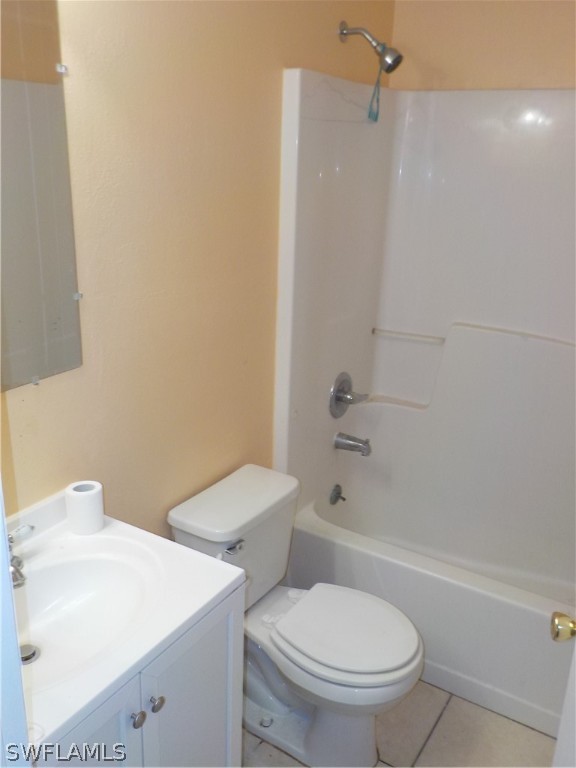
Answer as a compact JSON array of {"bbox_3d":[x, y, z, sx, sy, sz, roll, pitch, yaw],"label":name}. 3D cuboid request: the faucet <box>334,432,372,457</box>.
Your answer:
[{"bbox_3d":[0.259,0.240,2.606,0.148,0.073,0.060,13,21,29],"label":"faucet"}]

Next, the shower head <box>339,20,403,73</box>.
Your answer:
[{"bbox_3d":[0.276,-1.093,2.157,0.217,0.163,0.070,13,21,29],"label":"shower head"}]

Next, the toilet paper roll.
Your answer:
[{"bbox_3d":[-0.458,0.279,1.503,0.082,0.095,0.082,2,19,-1],"label":"toilet paper roll"}]

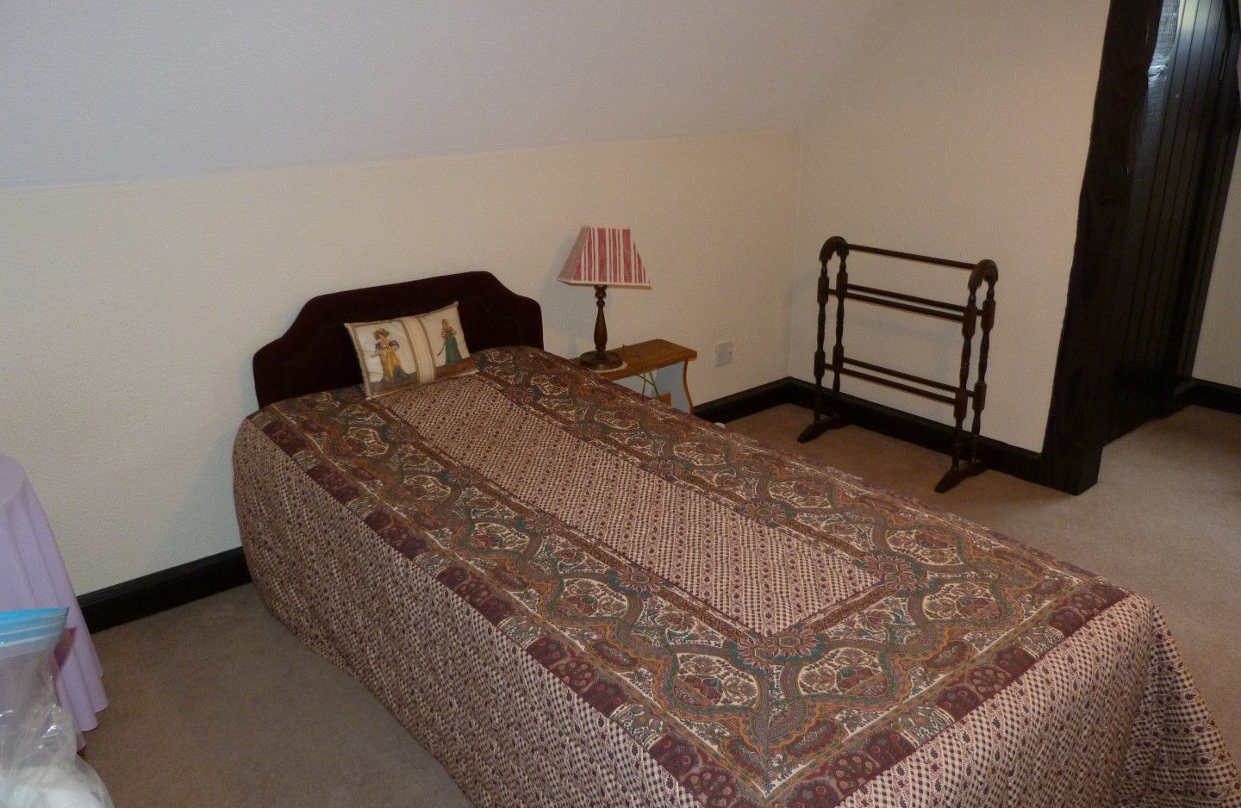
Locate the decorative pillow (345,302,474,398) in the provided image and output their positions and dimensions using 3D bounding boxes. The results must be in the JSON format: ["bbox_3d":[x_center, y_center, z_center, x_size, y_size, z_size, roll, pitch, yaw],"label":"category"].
[{"bbox_3d":[-0.583,-0.155,2.538,0.356,0.216,0.095,-17,1,-38],"label":"decorative pillow"}]

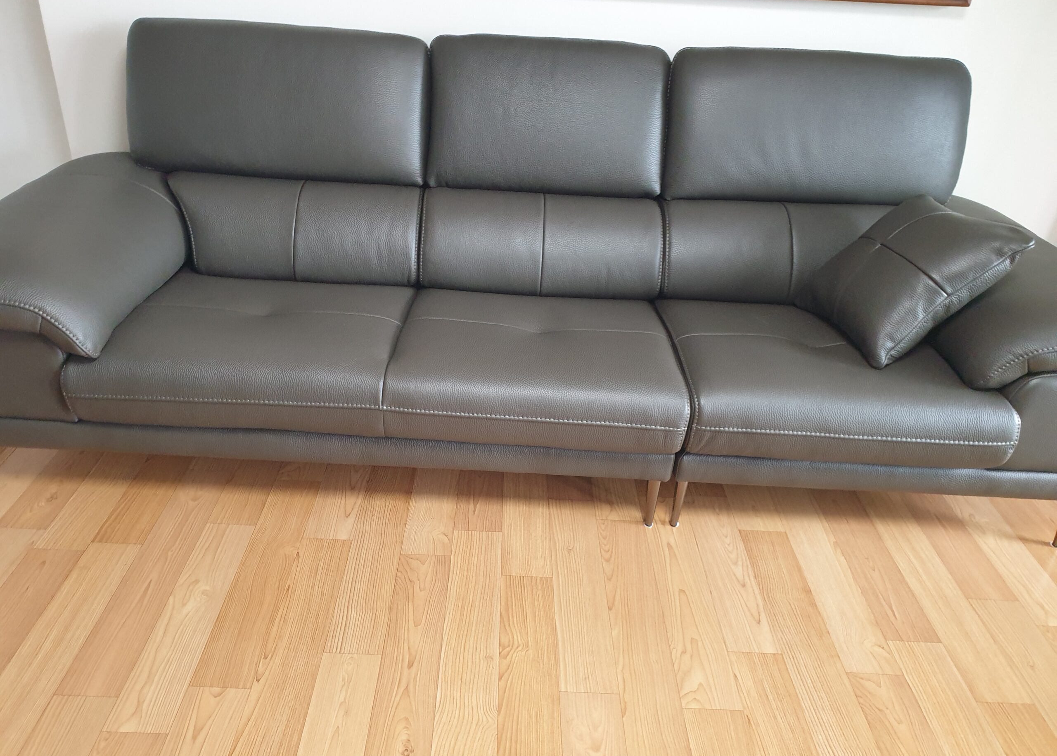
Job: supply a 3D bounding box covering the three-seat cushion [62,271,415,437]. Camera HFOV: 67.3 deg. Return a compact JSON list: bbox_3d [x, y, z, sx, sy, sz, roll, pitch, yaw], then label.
[{"bbox_3d":[-0.634,-0.089,1.898,0.661,0.172,0.554,3,31,-1],"label":"three-seat cushion"}]

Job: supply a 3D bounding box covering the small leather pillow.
[{"bbox_3d":[0.899,-0.252,1.907,0.392,0.137,0.389,-42,29,11],"label":"small leather pillow"}]

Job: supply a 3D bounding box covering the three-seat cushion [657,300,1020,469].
[{"bbox_3d":[0.694,-0.021,1.917,0.697,0.172,0.554,3,31,-1],"label":"three-seat cushion"}]

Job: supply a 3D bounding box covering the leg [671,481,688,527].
[{"bbox_3d":[0.367,0.291,1.903,0.030,0.158,0.030,3,31,-1],"label":"leg"}]

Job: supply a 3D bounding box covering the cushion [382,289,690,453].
[{"bbox_3d":[0.015,-0.056,1.907,0.645,0.172,0.554,3,31,-1],"label":"cushion"}]

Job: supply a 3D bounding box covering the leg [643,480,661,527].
[{"bbox_3d":[0.301,0.290,1.898,0.030,0.158,0.030,3,31,-1],"label":"leg"}]

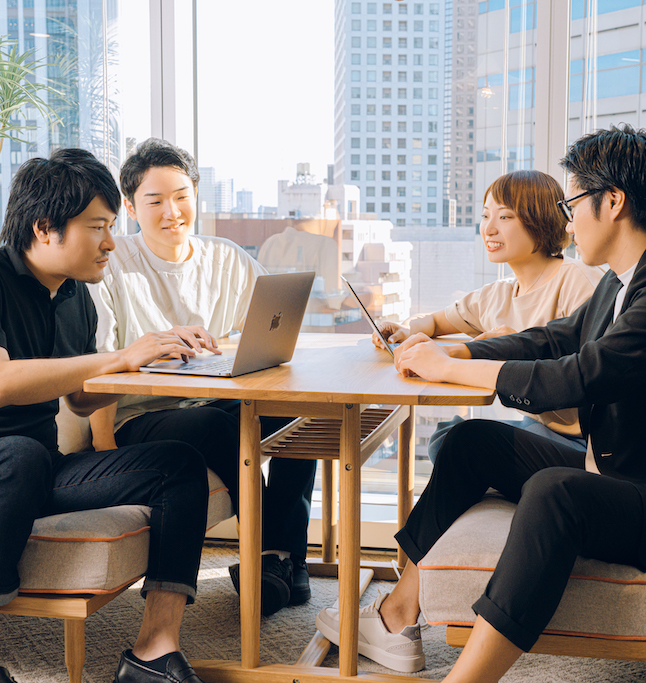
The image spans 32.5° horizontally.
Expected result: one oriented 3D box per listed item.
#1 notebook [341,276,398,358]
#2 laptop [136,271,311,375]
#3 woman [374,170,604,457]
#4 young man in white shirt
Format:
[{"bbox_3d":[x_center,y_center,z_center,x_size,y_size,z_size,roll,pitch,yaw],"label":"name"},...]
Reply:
[{"bbox_3d":[0.214,-0.065,2.720,0.323,0.185,0.302,0,5,-1],"label":"notebook"},{"bbox_3d":[-0.197,-0.047,2.383,0.269,0.209,0.302,2,6,21],"label":"laptop"},{"bbox_3d":[0.483,0.100,2.982,0.740,1.115,0.520,-4,7,-40],"label":"woman"},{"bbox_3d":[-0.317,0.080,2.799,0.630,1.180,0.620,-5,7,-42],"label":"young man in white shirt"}]

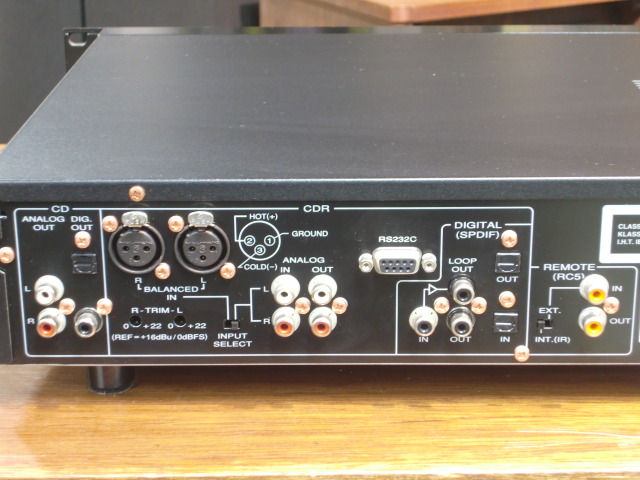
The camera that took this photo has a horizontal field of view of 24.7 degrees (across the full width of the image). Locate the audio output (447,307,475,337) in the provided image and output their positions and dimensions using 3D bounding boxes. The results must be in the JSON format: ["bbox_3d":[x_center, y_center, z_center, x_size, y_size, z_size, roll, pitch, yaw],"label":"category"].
[{"bbox_3d":[0.057,0.034,0.591,0.012,0.012,0.009,0,19,1],"label":"audio output"}]

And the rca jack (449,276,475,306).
[{"bbox_3d":[0.057,0.021,0.586,0.011,0.011,0.009,0,19,1],"label":"rca jack"}]

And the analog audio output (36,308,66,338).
[{"bbox_3d":[-0.108,0.034,0.587,0.012,0.012,0.009,0,20,0],"label":"analog audio output"}]

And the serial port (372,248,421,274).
[{"bbox_3d":[0.031,0.009,0.578,0.020,0.010,0.006,0,20,0],"label":"serial port"}]

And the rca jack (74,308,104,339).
[{"bbox_3d":[-0.094,0.035,0.593,0.012,0.012,0.009,0,19,1],"label":"rca jack"}]

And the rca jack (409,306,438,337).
[{"bbox_3d":[0.042,0.034,0.591,0.012,0.012,0.009,0,19,1],"label":"rca jack"}]

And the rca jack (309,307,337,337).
[{"bbox_3d":[0.001,0.034,0.592,0.012,0.012,0.009,0,19,1],"label":"rca jack"}]

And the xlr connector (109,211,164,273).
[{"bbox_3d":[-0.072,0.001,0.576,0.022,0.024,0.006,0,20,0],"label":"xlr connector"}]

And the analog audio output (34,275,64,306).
[{"bbox_3d":[-0.108,0.021,0.582,0.012,0.012,0.009,0,20,0],"label":"analog audio output"}]

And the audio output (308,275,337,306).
[{"bbox_3d":[0.001,0.021,0.587,0.012,0.012,0.009,0,19,1],"label":"audio output"}]

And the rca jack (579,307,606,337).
[{"bbox_3d":[0.110,0.033,0.585,0.012,0.012,0.009,0,20,0],"label":"rca jack"}]

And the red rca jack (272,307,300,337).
[{"bbox_3d":[-0.014,0.034,0.592,0.012,0.012,0.009,0,19,1],"label":"red rca jack"}]

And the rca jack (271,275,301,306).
[{"bbox_3d":[-0.014,0.021,0.587,0.012,0.012,0.009,0,19,1],"label":"rca jack"}]

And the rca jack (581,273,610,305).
[{"bbox_3d":[0.110,0.020,0.580,0.012,0.012,0.009,0,20,0],"label":"rca jack"}]

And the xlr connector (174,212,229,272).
[{"bbox_3d":[-0.046,0.001,0.576,0.022,0.024,0.006,0,20,0],"label":"xlr connector"}]

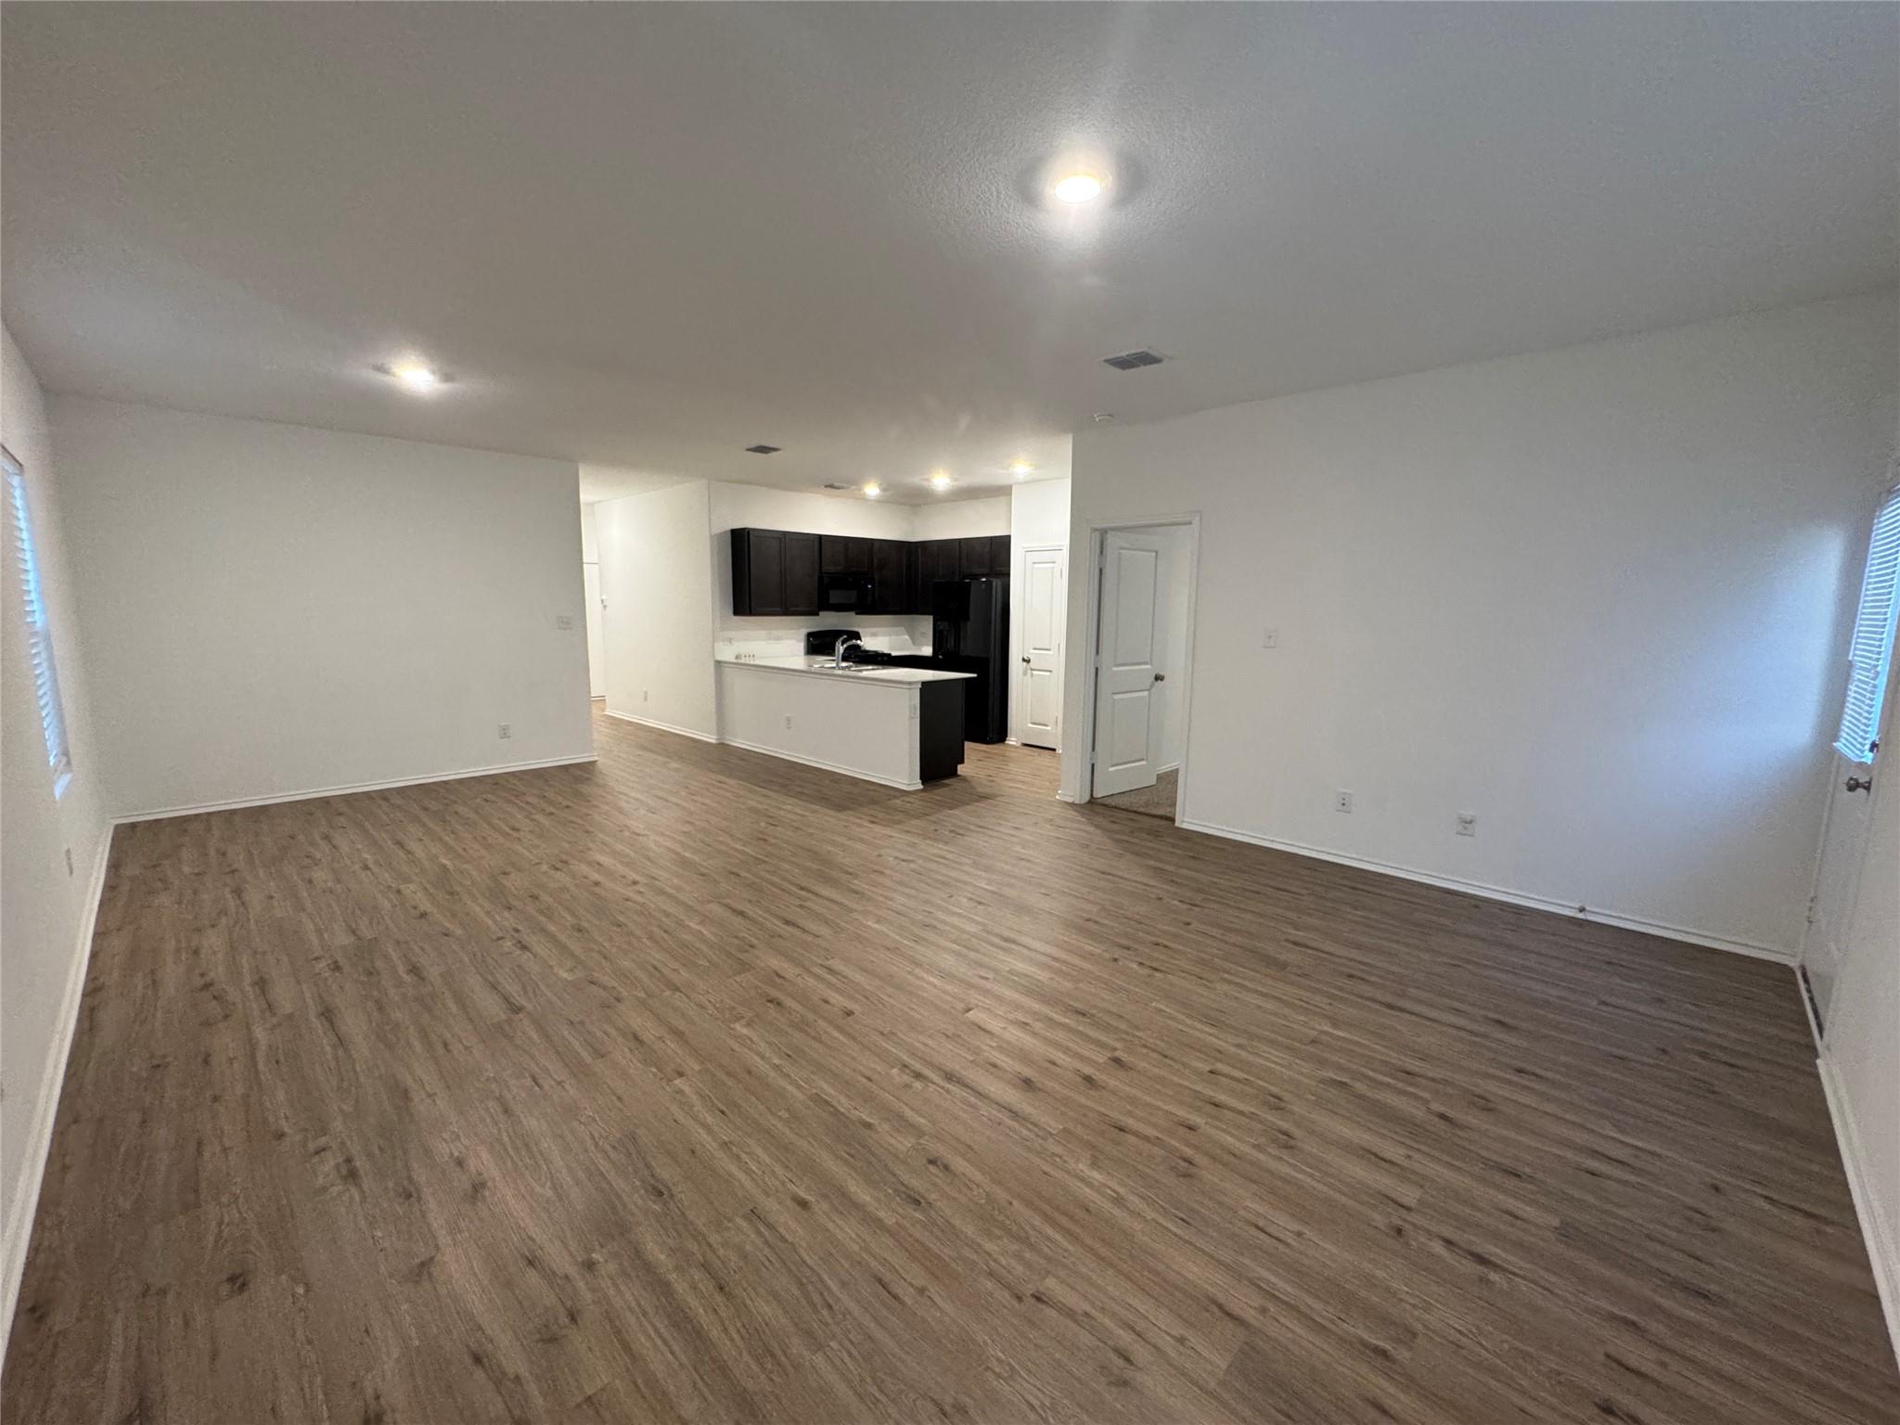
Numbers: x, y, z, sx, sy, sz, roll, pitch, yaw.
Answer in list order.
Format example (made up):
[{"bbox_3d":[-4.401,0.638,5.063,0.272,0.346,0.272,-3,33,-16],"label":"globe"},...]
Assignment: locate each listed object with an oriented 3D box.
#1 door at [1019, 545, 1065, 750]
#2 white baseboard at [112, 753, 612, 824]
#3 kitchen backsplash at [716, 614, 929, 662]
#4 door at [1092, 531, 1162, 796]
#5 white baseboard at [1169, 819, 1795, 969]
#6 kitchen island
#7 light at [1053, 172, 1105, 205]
[{"bbox_3d":[0.945,-0.643,7.977,0.550,2.050,0.050,9,12,44],"label":"door"},{"bbox_3d":[-4.455,0.557,6.189,0.018,0.084,3.120,9,12,44],"label":"white baseboard"},{"bbox_3d":[-1.406,-0.939,9.144,0.030,0.470,3.000,9,12,44],"label":"kitchen backsplash"},{"bbox_3d":[1.438,-0.367,6.092,0.762,2.030,0.040,-7,11,-41],"label":"door"},{"bbox_3d":[2.621,0.908,4.284,2.850,0.084,0.018,9,12,44],"label":"white baseboard"},{"bbox_3d":[-1.125,-0.008,7.431,2.950,0.910,0.800,9,12,44],"label":"kitchen island"},{"bbox_3d":[0.371,-1.533,2.258,0.160,0.030,0.160,1,8,0],"label":"light"}]

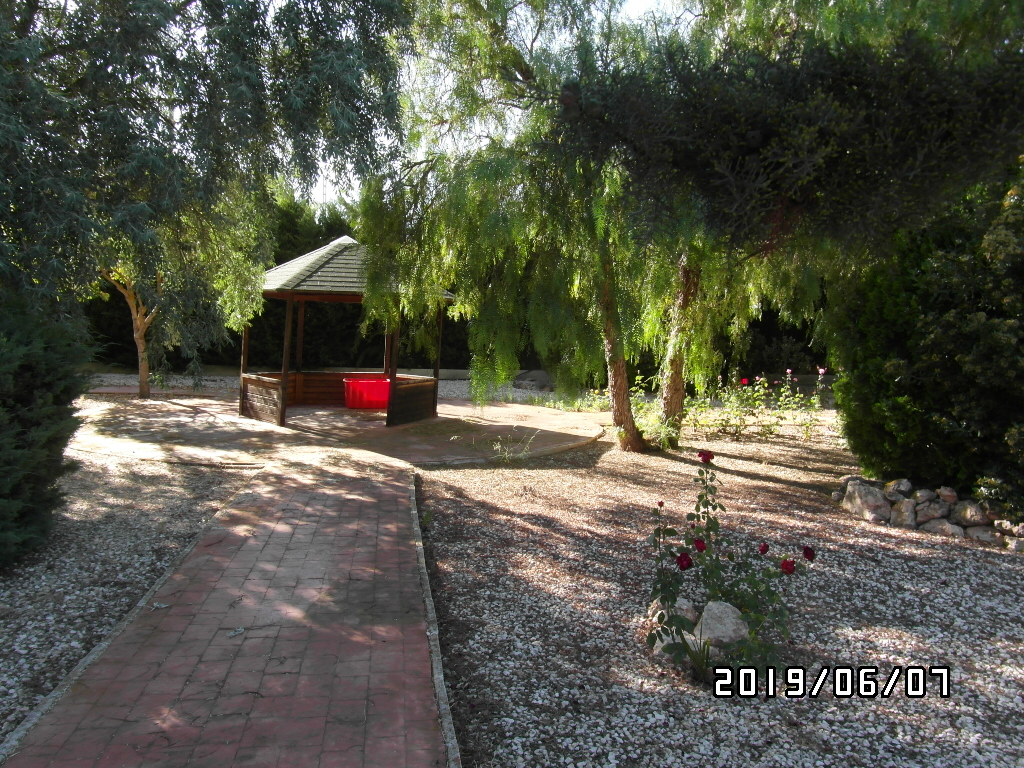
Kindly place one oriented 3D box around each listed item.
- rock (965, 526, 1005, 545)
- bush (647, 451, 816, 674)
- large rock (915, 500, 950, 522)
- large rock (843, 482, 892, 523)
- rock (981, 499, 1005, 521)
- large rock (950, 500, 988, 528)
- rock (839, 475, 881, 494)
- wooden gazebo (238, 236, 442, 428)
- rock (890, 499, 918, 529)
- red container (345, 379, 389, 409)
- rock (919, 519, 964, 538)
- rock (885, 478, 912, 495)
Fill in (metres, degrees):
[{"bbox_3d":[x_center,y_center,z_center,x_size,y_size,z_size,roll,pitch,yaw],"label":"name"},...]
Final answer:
[{"bbox_3d":[3.975,1.280,5.960,0.330,0.160,0.260,5,4,34],"label":"rock"},{"bbox_3d":[1.071,0.871,3.464,0.788,1.051,0.650,3,4,18],"label":"bush"},{"bbox_3d":[3.782,1.144,6.370,0.300,0.190,0.250,4,4,31],"label":"large rock"},{"bbox_3d":[3.355,1.114,6.700,0.460,0.340,0.380,4,4,27],"label":"large rock"},{"bbox_3d":[4.277,1.126,6.320,0.250,0.200,0.240,5,4,35],"label":"rock"},{"bbox_3d":[4.008,1.139,6.220,0.330,0.230,0.270,5,4,33],"label":"large rock"},{"bbox_3d":[3.608,1.061,7.350,0.420,0.250,0.340,4,4,27],"label":"rock"},{"bbox_3d":[-3.054,-1.041,12.930,3.800,3.271,3.400,1,4,-13],"label":"wooden gazebo"},{"bbox_3d":[3.549,1.171,6.420,0.250,0.260,0.240,4,4,29],"label":"rock"},{"bbox_3d":[-2.809,0.196,13.900,0.890,0.530,0.580,1,4,-13],"label":"red container"},{"bbox_3d":[3.726,1.254,6.160,0.400,0.160,0.280,5,4,32],"label":"rock"},{"bbox_3d":[3.783,1.018,6.950,0.270,0.180,0.240,4,4,29],"label":"rock"}]

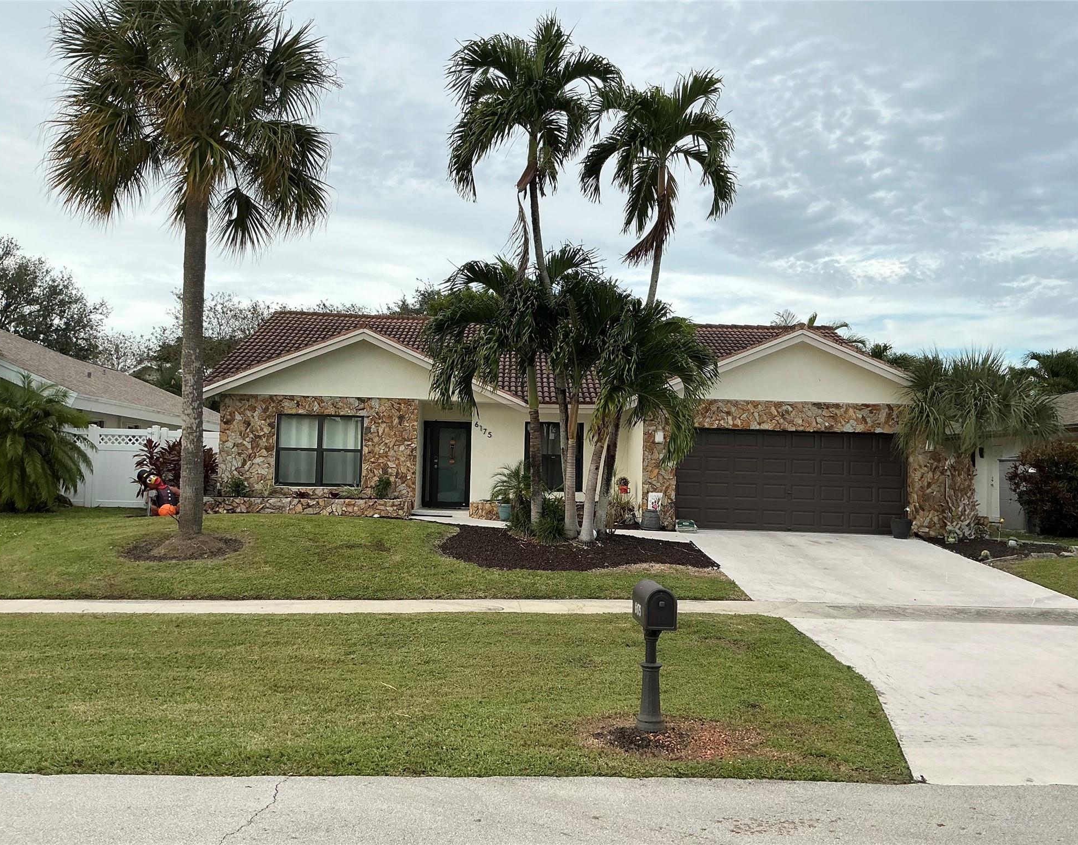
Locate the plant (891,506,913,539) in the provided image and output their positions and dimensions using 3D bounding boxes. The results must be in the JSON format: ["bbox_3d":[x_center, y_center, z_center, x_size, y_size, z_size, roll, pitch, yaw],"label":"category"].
[{"bbox_3d":[7.344,2.023,18.456,0.451,0.674,0.430,2,-3,-2],"label":"plant"}]

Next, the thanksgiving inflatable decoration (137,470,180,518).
[{"bbox_3d":[-7.705,1.438,18.619,1.000,0.986,0.800,3,-3,-24],"label":"thanksgiving inflatable decoration"}]

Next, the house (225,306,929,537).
[{"bbox_3d":[0.268,-0.283,24.971,15.800,5.620,13.200,2,-3,-2],"label":"house"}]

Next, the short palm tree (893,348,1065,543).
[{"bbox_3d":[8.932,0.463,18.488,3.245,3.716,3.100,2,-3,-2],"label":"short palm tree"}]

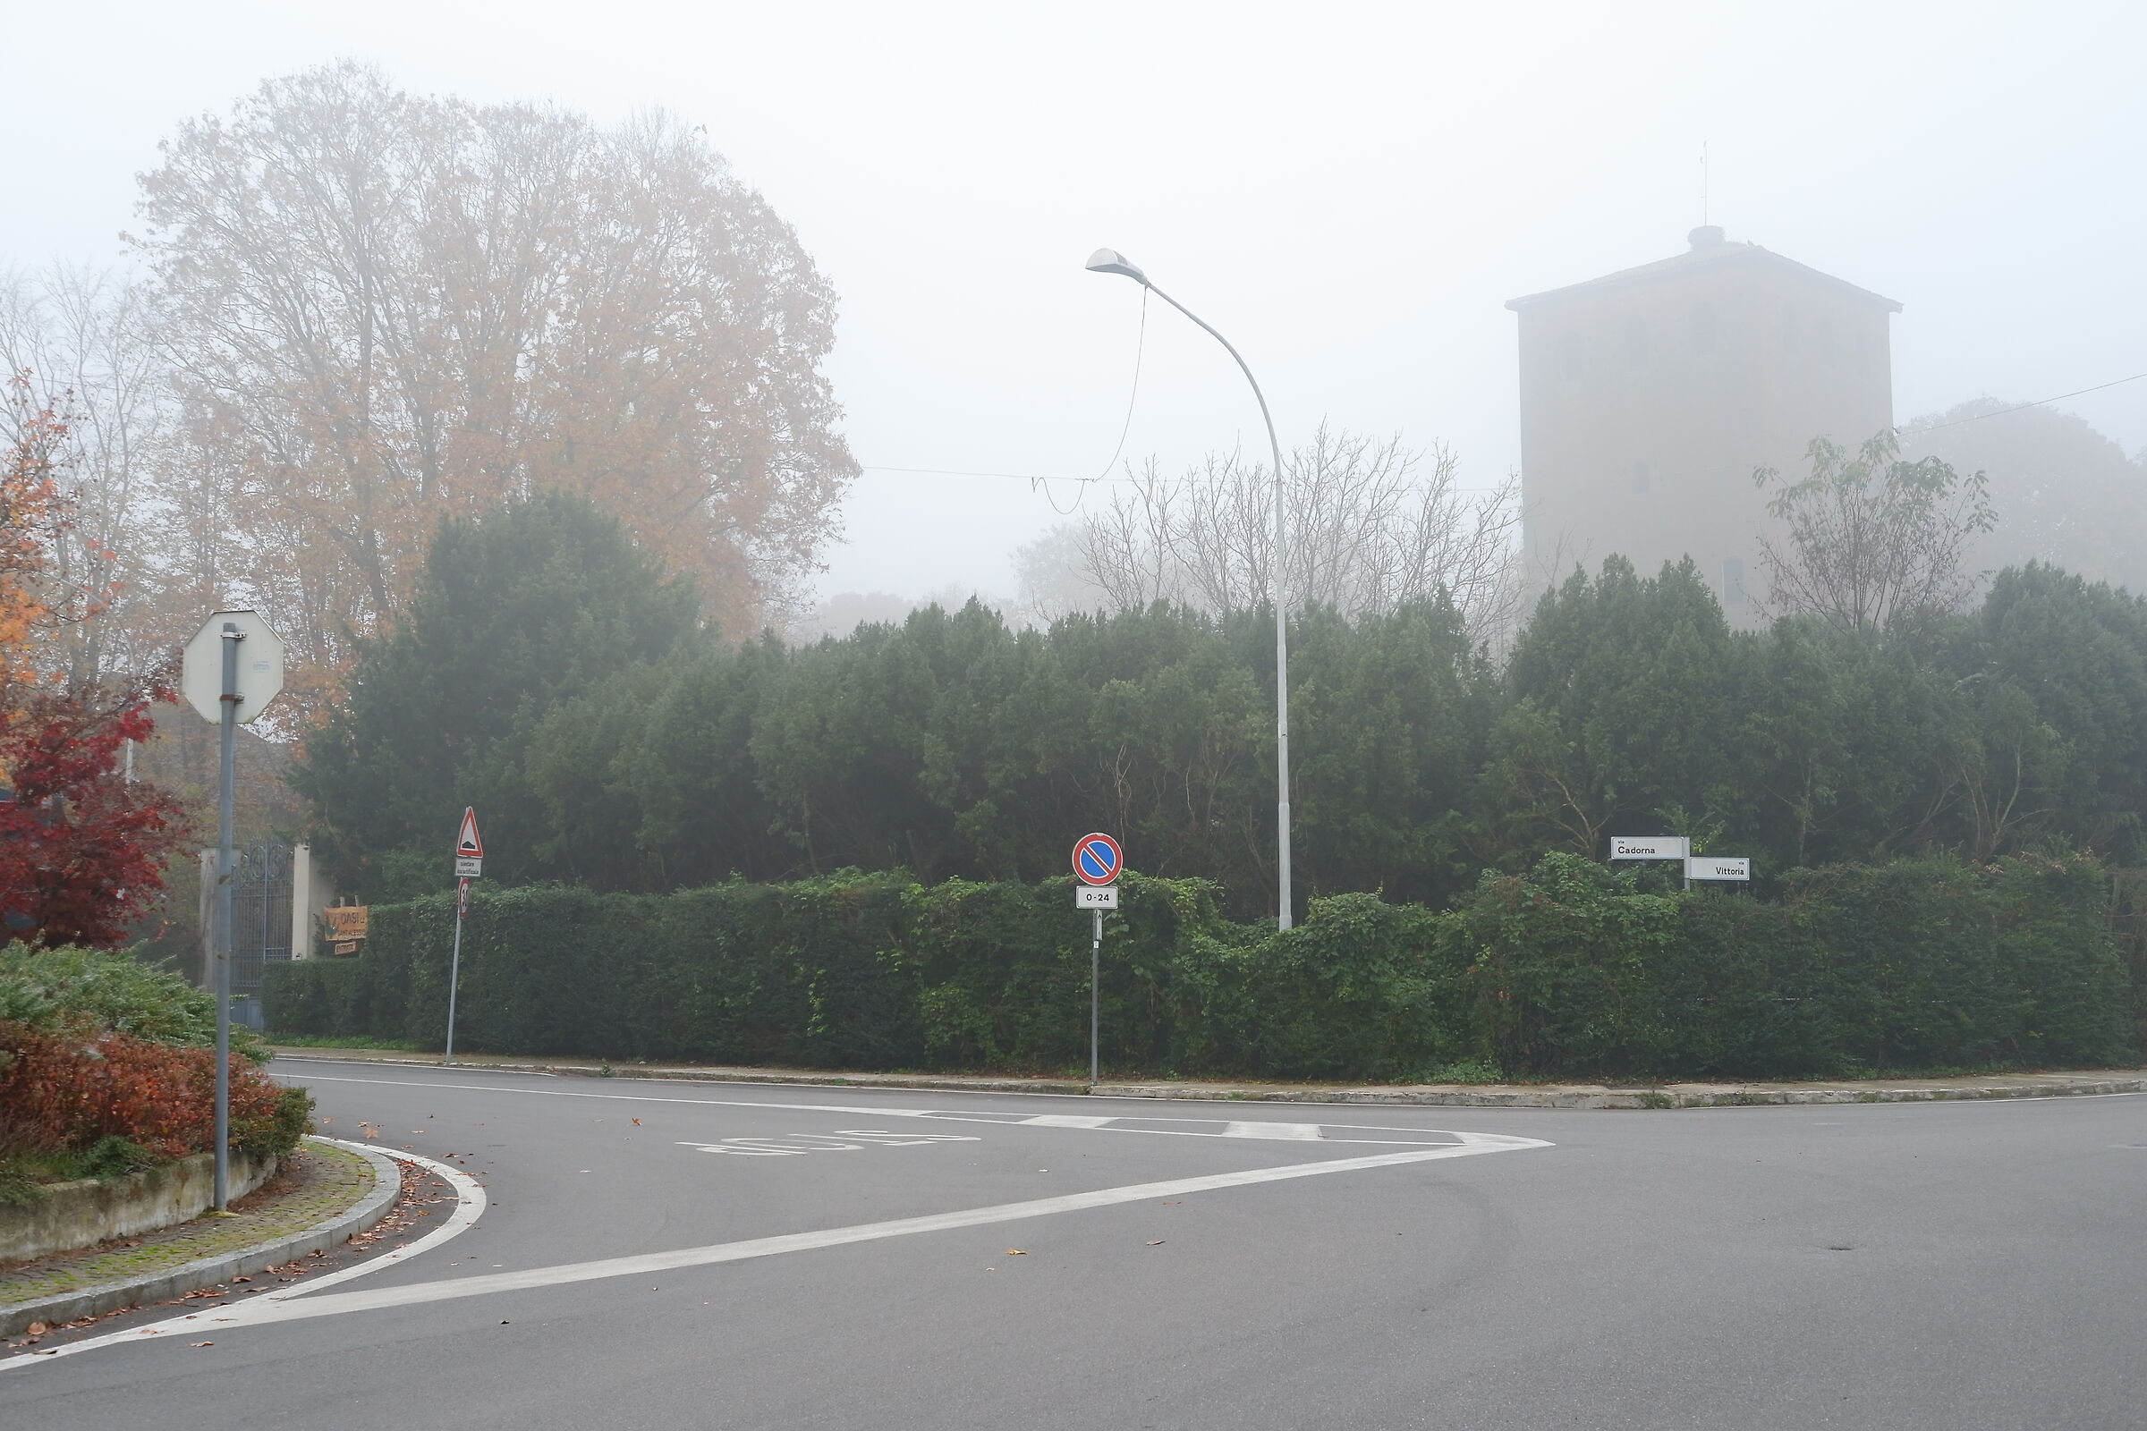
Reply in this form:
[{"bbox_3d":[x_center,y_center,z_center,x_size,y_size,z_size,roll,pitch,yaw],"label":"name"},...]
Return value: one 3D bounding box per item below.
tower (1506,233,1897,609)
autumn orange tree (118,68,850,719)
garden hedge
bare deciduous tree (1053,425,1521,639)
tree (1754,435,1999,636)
[{"bbox_3d":[26.753,-4.400,102.474,11.850,33.170,11.850,-6,-9,45],"label":"tower"},{"bbox_3d":[-14.953,-4.622,62.849,18.020,25.170,17.640,0,-6,0],"label":"autumn orange tree"},{"bbox_3d":[-1.693,3.649,35.256,30.970,2.730,9.710,-3,-7,23],"label":"garden hedge"},{"bbox_3d":[4.593,0.270,52.268,9.740,13.190,8.500,0,-6,0],"label":"bare deciduous tree"},{"bbox_3d":[13.947,0.401,42.197,4.060,10.790,3.980,0,-6,0],"label":"tree"}]

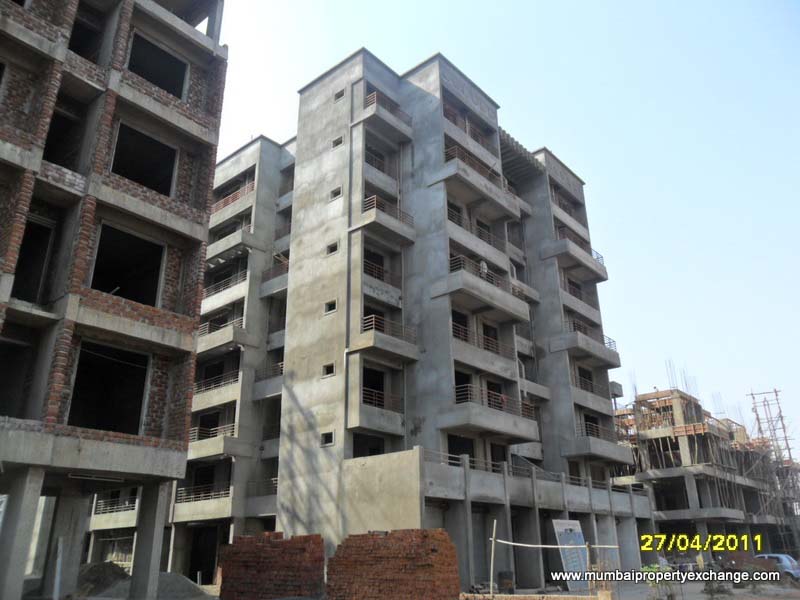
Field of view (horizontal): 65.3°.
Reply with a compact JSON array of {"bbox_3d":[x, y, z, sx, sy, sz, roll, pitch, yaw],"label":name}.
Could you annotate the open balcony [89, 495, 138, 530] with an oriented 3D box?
[{"bbox_3d":[-17.010,13.218,38.491,5.400,1.700,1.220,-18,-28,37],"label":"open balcony"}]

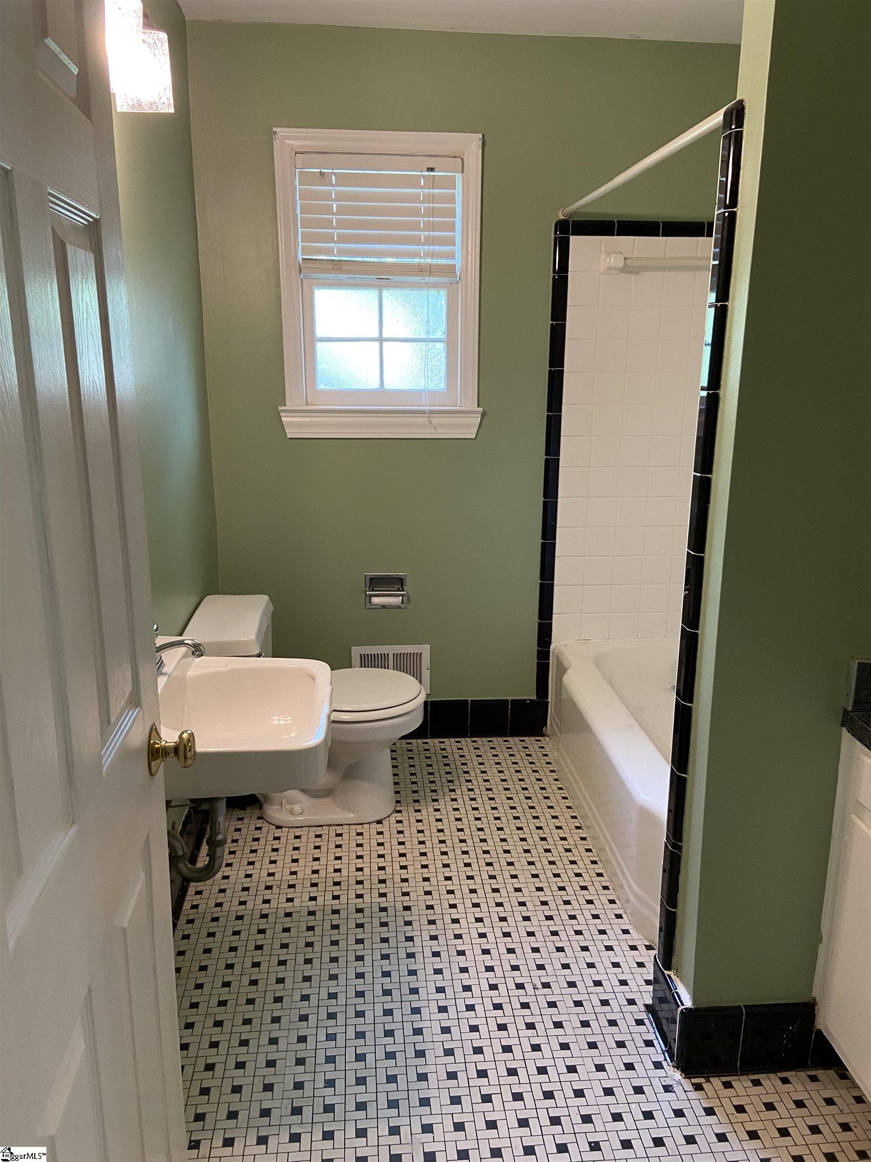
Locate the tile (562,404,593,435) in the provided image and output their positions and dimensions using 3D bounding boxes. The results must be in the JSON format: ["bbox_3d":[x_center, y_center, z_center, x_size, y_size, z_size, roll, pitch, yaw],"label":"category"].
[{"bbox_3d":[0.496,-0.563,3.053,0.108,0.108,0.009,-1,15,-5],"label":"tile"}]

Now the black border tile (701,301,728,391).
[{"bbox_3d":[0.504,-0.421,1.574,0.016,0.152,0.052,-1,15,-5],"label":"black border tile"}]

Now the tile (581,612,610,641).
[{"bbox_3d":[0.601,0.170,3.274,0.108,0.101,0.010,-1,15,-4],"label":"tile"}]

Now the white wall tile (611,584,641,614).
[{"bbox_3d":[0.707,0.067,3.239,0.108,0.108,0.009,-1,15,-5],"label":"white wall tile"}]

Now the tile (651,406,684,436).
[{"bbox_3d":[0.818,-0.564,3.066,0.107,0.107,0.009,-1,15,-5],"label":"tile"}]

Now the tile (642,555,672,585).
[{"bbox_3d":[0.822,-0.042,3.249,0.108,0.108,0.009,-1,15,-4],"label":"tile"}]

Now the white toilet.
[{"bbox_3d":[-0.381,0.419,2.756,0.708,0.670,0.460,0,15,-4],"label":"white toilet"}]

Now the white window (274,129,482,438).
[{"bbox_3d":[-0.184,-0.980,2.949,0.690,0.975,0.100,-1,15,-5],"label":"white window"}]

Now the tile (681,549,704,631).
[{"bbox_3d":[0.504,0.021,1.698,0.020,0.151,0.052,0,15,-4],"label":"tile"}]

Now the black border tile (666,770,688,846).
[{"bbox_3d":[0.504,0.467,1.818,0.016,0.152,0.050,-1,15,-4],"label":"black border tile"}]

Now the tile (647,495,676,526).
[{"bbox_3d":[0.815,-0.250,3.153,0.107,0.107,0.009,-1,15,-5],"label":"tile"}]

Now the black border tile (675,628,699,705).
[{"bbox_3d":[0.498,0.166,1.730,0.016,0.152,0.052,-1,15,-5],"label":"black border tile"}]

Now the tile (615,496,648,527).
[{"bbox_3d":[0.714,-0.251,3.171,0.108,0.108,0.010,-1,15,-4],"label":"tile"}]

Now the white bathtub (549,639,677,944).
[{"bbox_3d":[0.826,0.596,2.636,0.762,0.393,1.490,-1,15,-4],"label":"white bathtub"}]

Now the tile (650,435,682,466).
[{"bbox_3d":[0.821,-0.462,3.108,0.108,0.108,0.009,-1,15,-5],"label":"tile"}]

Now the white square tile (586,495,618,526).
[{"bbox_3d":[0.599,-0.247,3.134,0.107,0.107,0.009,-1,15,-5],"label":"white square tile"}]

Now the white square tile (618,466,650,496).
[{"bbox_3d":[0.715,-0.359,3.155,0.108,0.108,0.009,-1,15,-4],"label":"white square tile"}]

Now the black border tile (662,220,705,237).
[{"bbox_3d":[0.833,-1.182,2.932,0.152,0.050,0.012,-1,15,-4],"label":"black border tile"}]

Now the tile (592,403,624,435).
[{"bbox_3d":[0.602,-0.561,3.048,0.107,0.107,0.009,-1,15,-5],"label":"tile"}]

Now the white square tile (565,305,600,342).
[{"bbox_3d":[0.496,-0.873,2.952,0.107,0.107,0.009,-1,15,-5],"label":"white square tile"}]

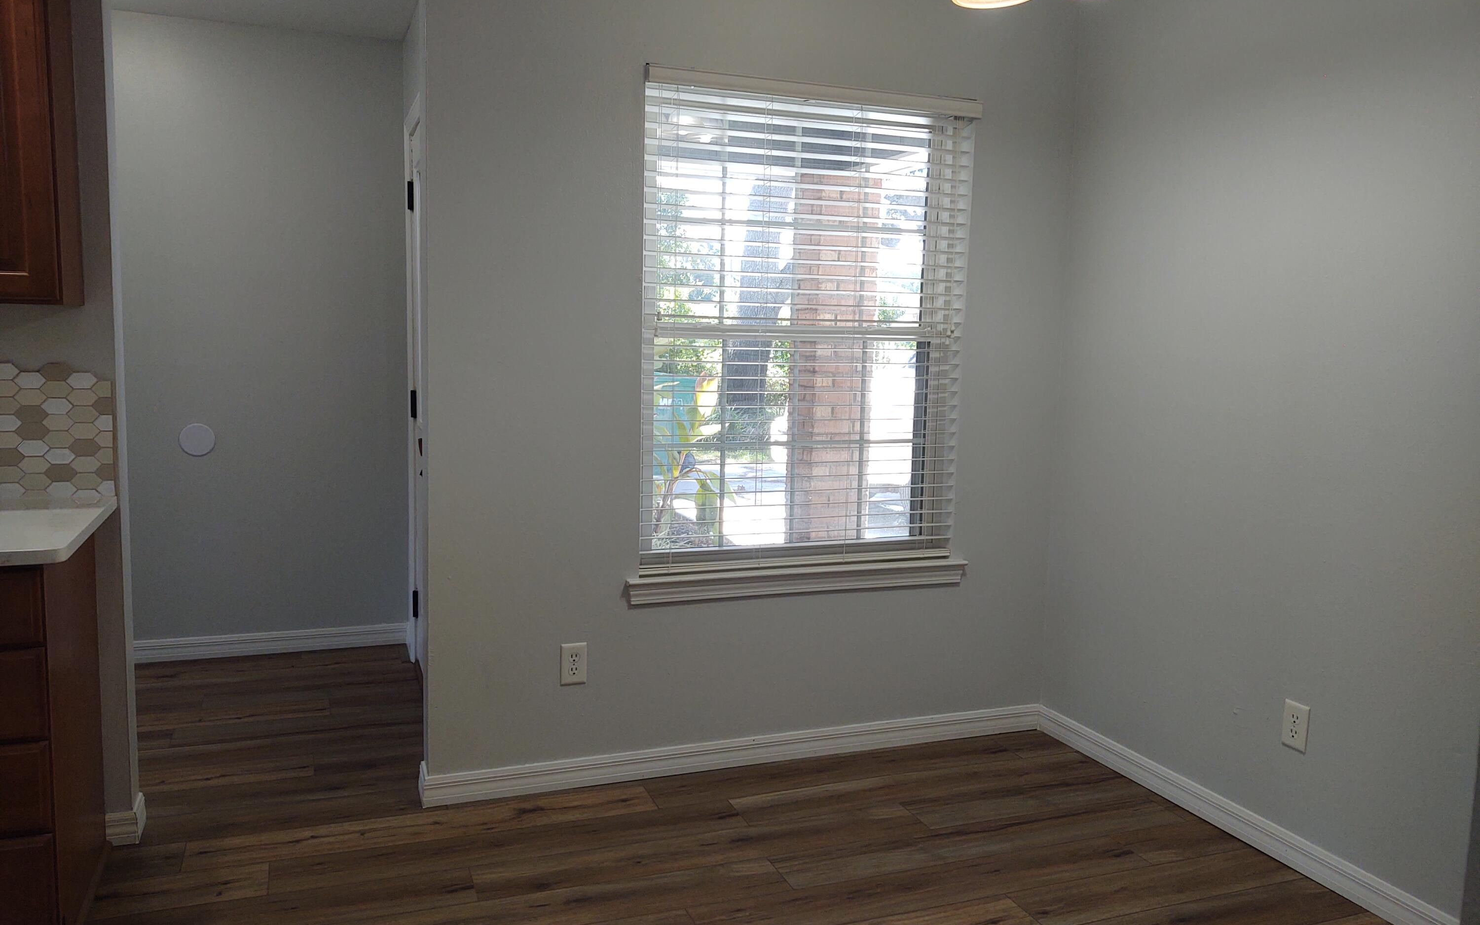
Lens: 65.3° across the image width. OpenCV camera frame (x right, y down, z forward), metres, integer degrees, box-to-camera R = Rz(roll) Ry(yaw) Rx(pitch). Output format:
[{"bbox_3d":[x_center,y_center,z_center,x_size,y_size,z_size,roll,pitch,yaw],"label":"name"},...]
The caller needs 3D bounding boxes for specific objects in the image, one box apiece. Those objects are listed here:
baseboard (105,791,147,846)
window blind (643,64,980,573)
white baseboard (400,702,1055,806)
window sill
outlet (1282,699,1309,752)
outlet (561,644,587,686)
[{"bbox_3d":[-1.605,0.930,3.015,0.080,0.088,0.148,-1,7,-21],"label":"baseboard"},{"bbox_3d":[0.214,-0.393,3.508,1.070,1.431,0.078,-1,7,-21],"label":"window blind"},{"bbox_3d":[0.073,0.899,3.593,2.058,0.088,0.017,-1,7,-21],"label":"white baseboard"},{"bbox_3d":[0.192,0.363,3.610,1.139,0.074,0.110,-1,7,-21],"label":"window sill"},{"bbox_3d":[1.422,0.676,2.955,0.010,0.118,0.074,-1,7,-21],"label":"outlet"},{"bbox_3d":[-0.481,0.583,3.338,0.074,0.118,0.010,-1,7,-21],"label":"outlet"}]

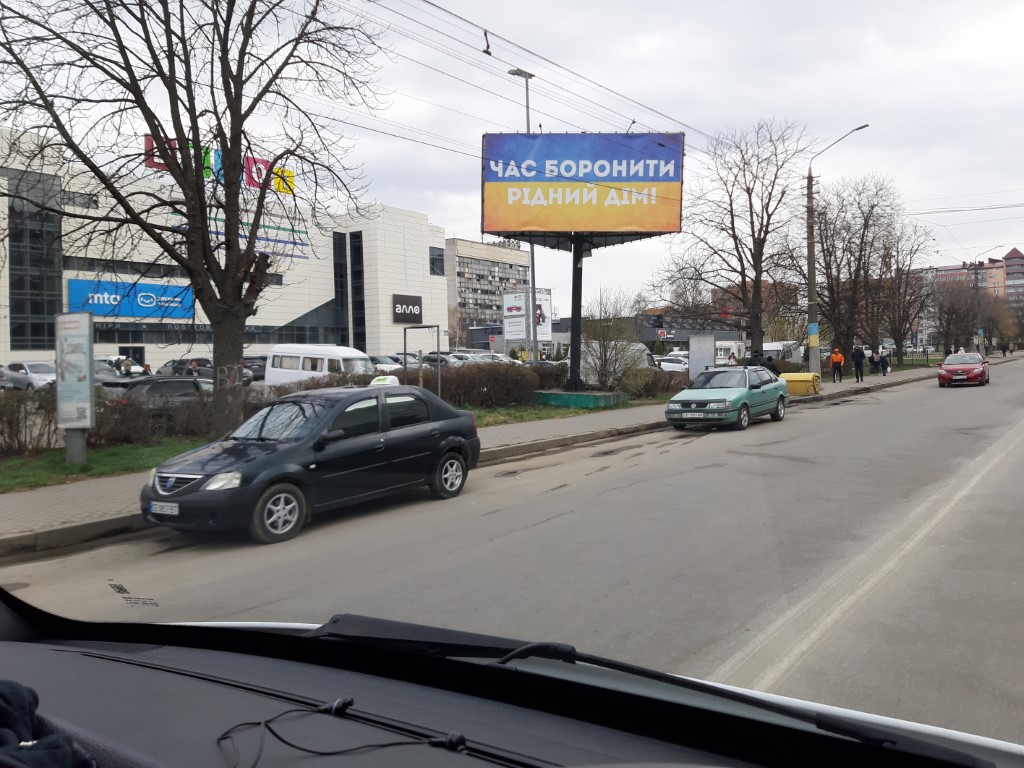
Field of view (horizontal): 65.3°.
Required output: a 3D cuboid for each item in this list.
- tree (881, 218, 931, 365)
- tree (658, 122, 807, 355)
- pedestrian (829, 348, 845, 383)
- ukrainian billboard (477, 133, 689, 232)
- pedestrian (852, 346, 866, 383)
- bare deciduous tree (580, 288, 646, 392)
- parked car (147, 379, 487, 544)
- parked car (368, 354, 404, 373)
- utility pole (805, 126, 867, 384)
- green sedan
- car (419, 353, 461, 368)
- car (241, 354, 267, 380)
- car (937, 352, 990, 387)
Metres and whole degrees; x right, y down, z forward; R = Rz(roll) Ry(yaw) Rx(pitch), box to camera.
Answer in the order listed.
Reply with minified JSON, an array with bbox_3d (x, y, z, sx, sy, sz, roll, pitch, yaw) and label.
[{"bbox_3d":[31.778,-7.308,64.500,4.300,11.800,4.300,0,2,38],"label":"tree"},{"bbox_3d":[11.648,-7.020,42.000,8.200,13.400,8.000,-1,2,0],"label":"tree"},{"bbox_3d":[15.845,-0.879,39.000,0.600,1.680,0.420,-1,2,30],"label":"pedestrian"},{"bbox_3d":[2.193,-6.150,24.500,6.100,3.100,0.400,0,3,0],"label":"ukrainian billboard"},{"bbox_3d":[16.968,-0.972,39.000,0.580,1.780,0.420,0,2,36],"label":"pedestrian"},{"bbox_3d":[3.368,-1.410,26.500,2.200,3.500,2.200,-1,2,0],"label":"bare deciduous tree"},{"bbox_3d":[-2.220,0.800,9.690,1.760,1.530,4.250,1,3,37],"label":"parked car"},{"bbox_3d":[-8.177,-0.803,47.500,4.400,1.550,1.800,0,3,35],"label":"parked car"},{"bbox_3d":[14.387,-5.541,35.063,2.600,11.260,0.480,0,2,38],"label":"utility pole"},{"bbox_3d":[5.414,0.270,19.620,1.710,1.460,4.600,0,2,37],"label":"green sedan"},{"bbox_3d":[-5.449,-1.539,64.000,4.400,1.500,1.800,-1,2,31],"label":"car"},{"bbox_3d":[-18.693,-0.977,53.931,4.600,1.700,1.880,0,2,38],"label":"car"},{"bbox_3d":[20.500,-0.650,36.200,1.780,1.470,4.540,0,3,35],"label":"car"}]

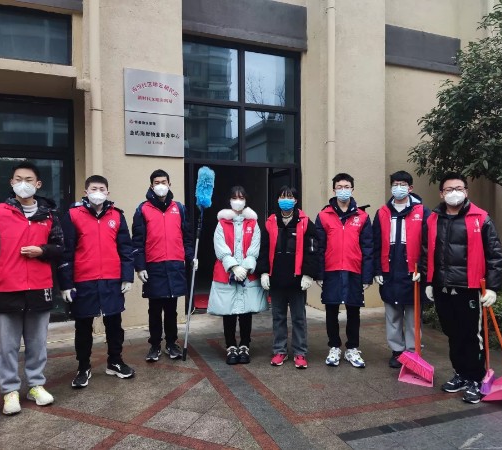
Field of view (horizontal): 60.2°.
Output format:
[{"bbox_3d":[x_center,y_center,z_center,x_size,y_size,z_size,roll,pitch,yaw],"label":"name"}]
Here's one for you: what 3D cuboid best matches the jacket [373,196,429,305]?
[{"bbox_3d":[1.404,0.215,4.042,0.530,1.001,0.360,0,1,14],"label":"jacket"}]

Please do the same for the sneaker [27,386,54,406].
[{"bbox_3d":[-1.557,1.247,3.205,0.287,0.115,0.107,1,2,38],"label":"sneaker"}]

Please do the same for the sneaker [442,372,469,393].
[{"bbox_3d":[1.620,1.229,3.440,0.285,0.120,0.105,-1,2,-34],"label":"sneaker"}]

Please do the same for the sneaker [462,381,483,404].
[{"bbox_3d":[1.648,1.223,3.215,0.107,0.115,0.287,1,2,37],"label":"sneaker"}]

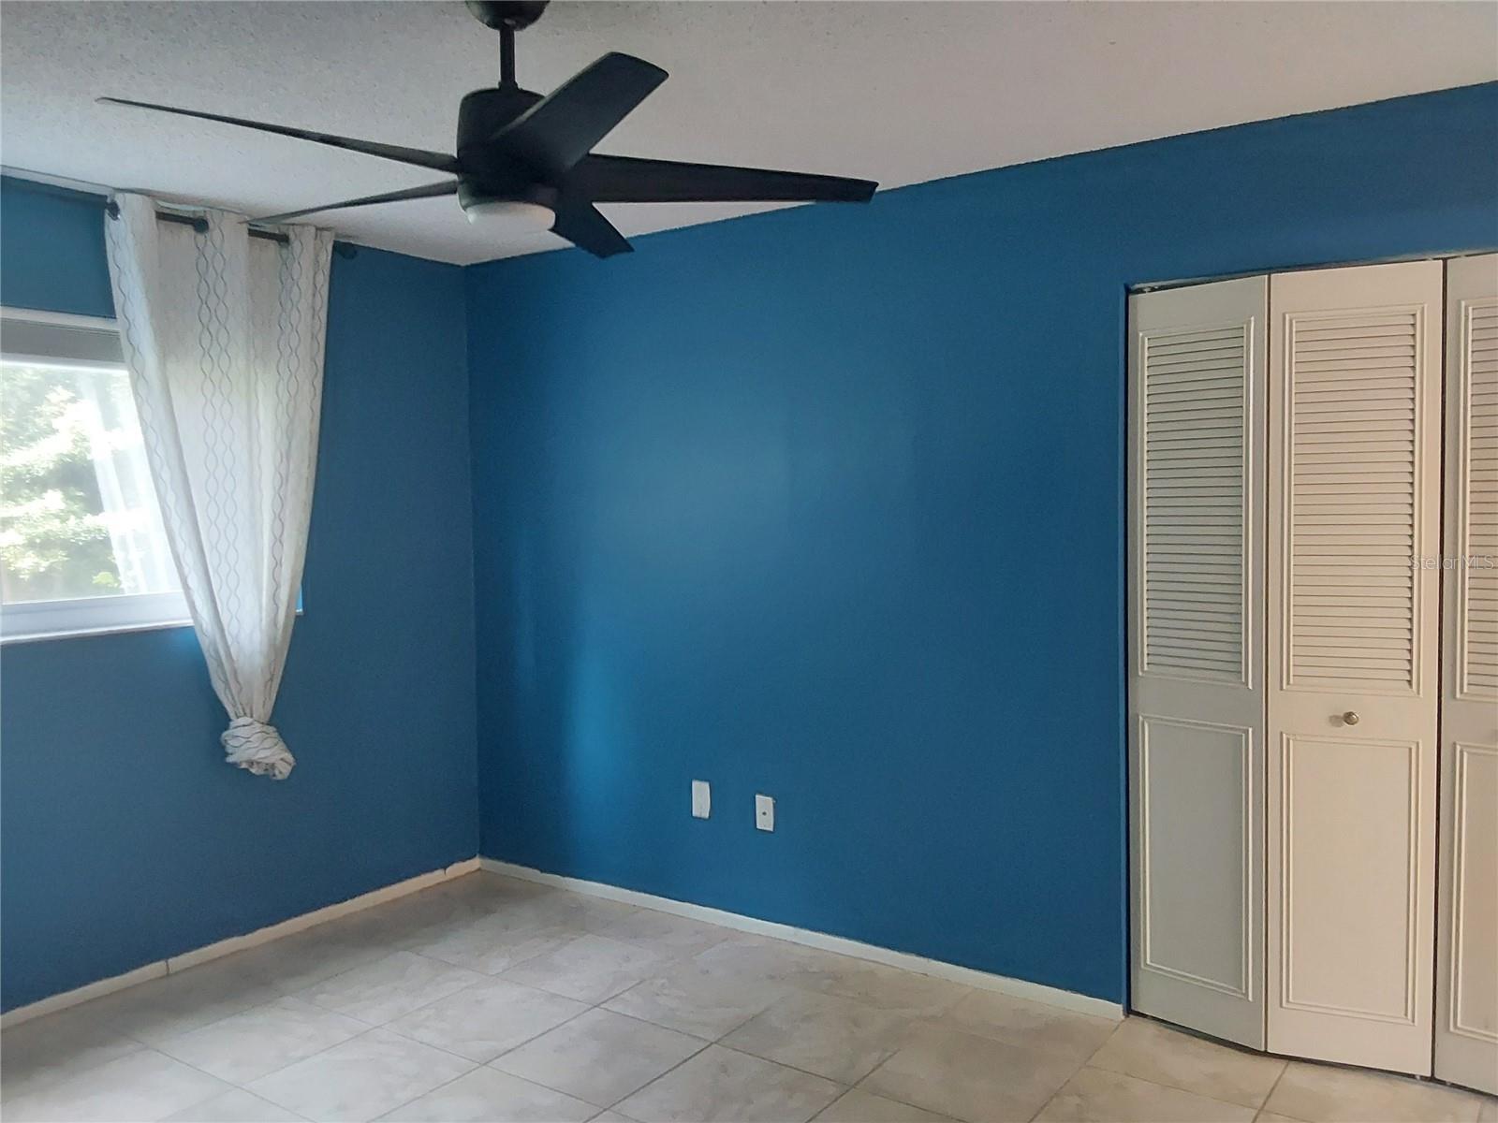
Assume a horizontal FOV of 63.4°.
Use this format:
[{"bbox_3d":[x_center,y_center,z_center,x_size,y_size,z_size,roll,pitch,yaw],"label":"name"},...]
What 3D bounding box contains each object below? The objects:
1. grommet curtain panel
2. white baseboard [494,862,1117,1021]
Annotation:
[{"bbox_3d":[-1.653,-0.190,3.942,0.140,1.855,0.760,1,3,35],"label":"grommet curtain panel"},{"bbox_3d":[-0.013,1.254,4.205,2.641,0.048,0.016,1,3,35],"label":"white baseboard"}]

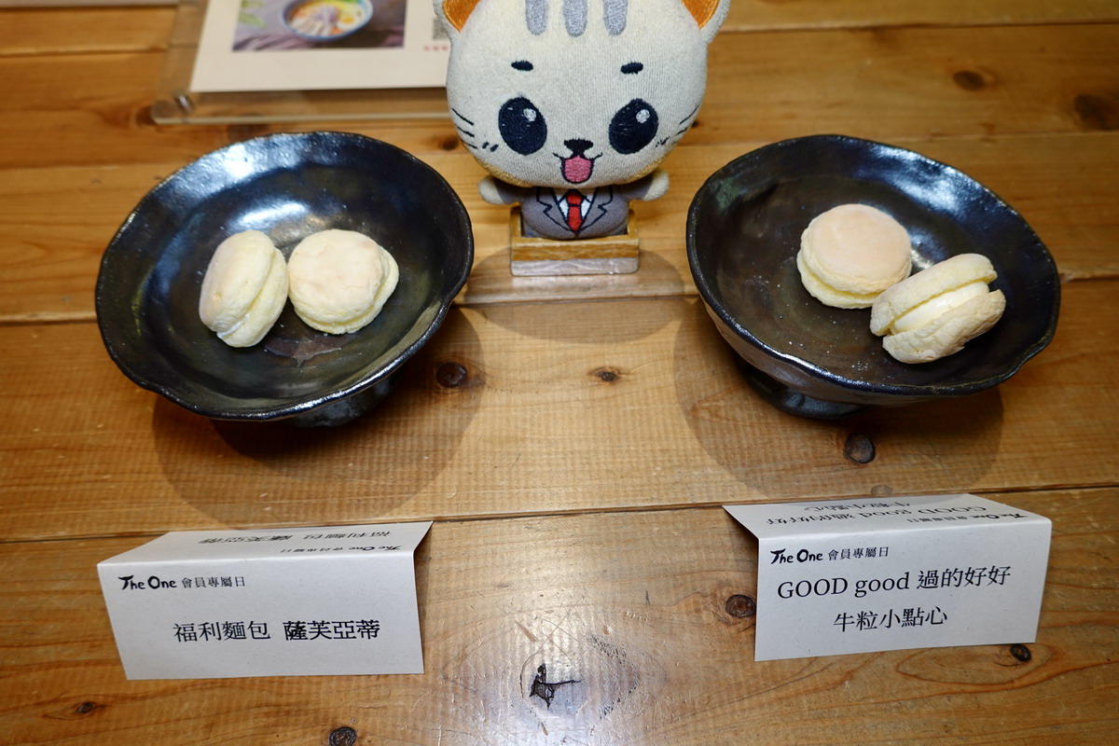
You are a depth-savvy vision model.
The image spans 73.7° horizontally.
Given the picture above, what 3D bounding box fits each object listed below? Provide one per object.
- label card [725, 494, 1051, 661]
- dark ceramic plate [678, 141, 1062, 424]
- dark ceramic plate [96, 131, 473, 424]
[{"bbox_3d":[0.122,0.066,0.276,0.105,0.038,0.062,-3,55,-3],"label":"label card"},{"bbox_3d":[0.122,-0.029,0.324,0.144,0.071,0.144,0,55,0],"label":"dark ceramic plate"},{"bbox_3d":[-0.106,-0.027,0.320,0.150,0.071,0.150,-2,55,-2],"label":"dark ceramic plate"}]

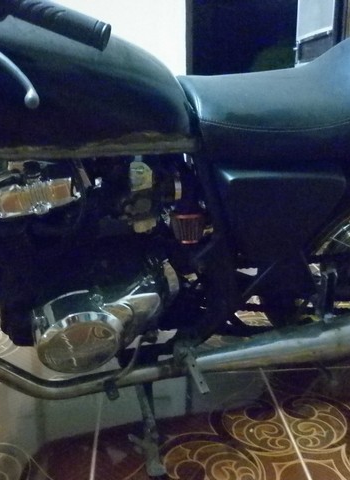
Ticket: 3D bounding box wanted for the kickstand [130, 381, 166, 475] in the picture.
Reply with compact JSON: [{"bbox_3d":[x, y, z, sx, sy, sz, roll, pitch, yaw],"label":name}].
[{"bbox_3d":[-0.054,0.357,1.086,0.085,0.060,0.270,3,58,-20],"label":"kickstand"}]

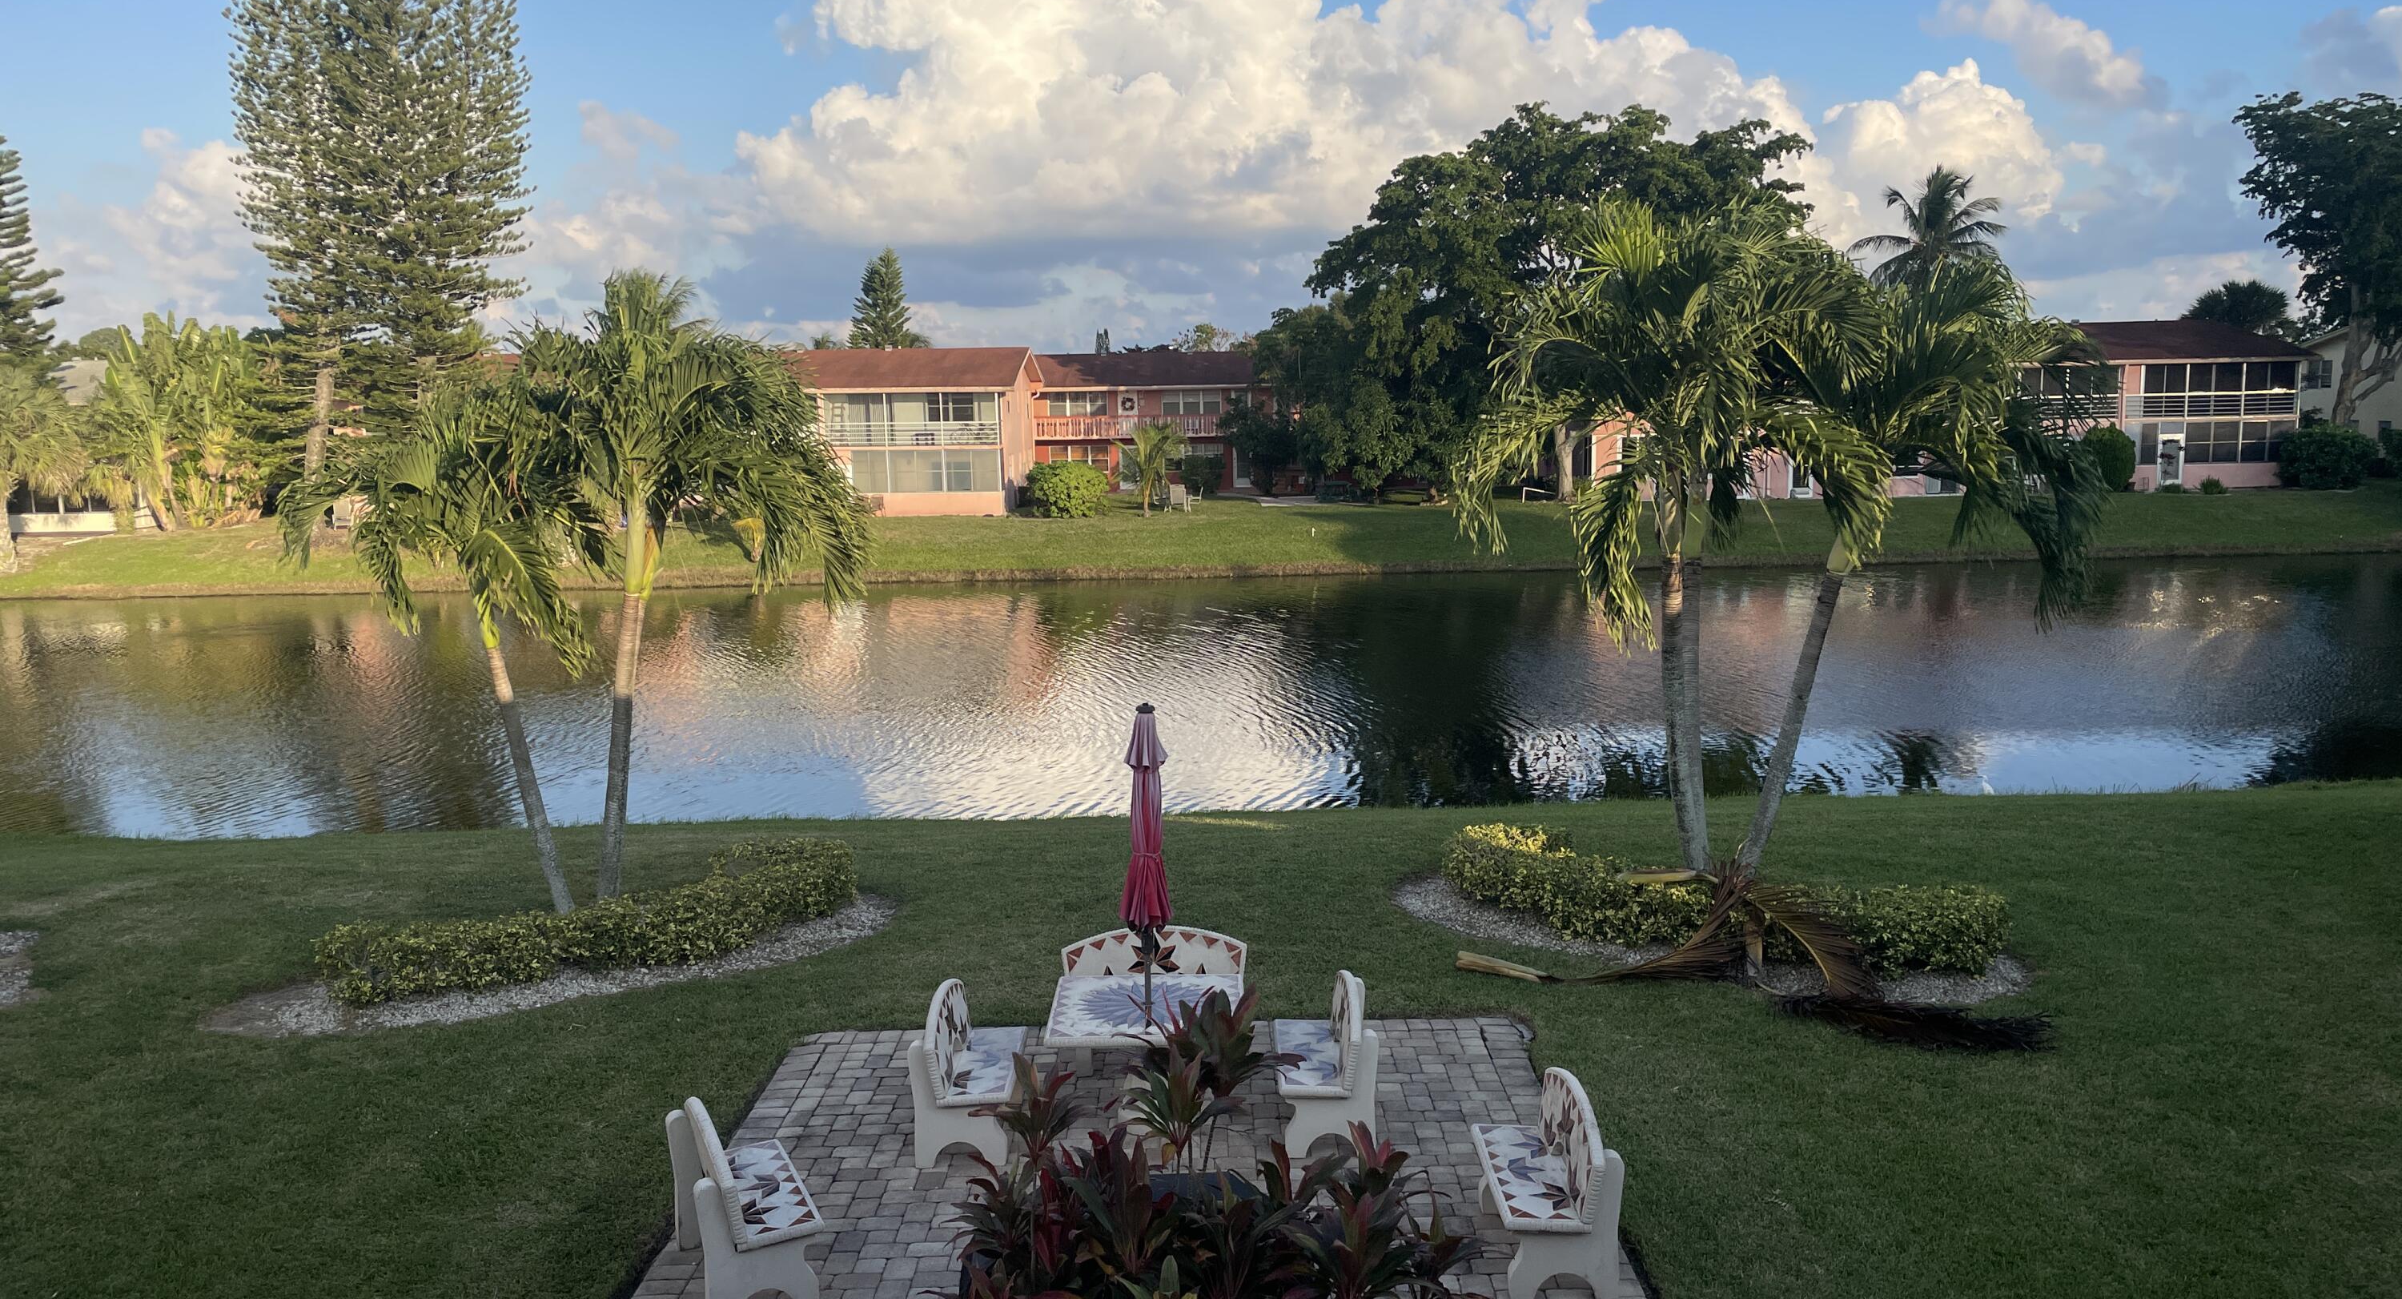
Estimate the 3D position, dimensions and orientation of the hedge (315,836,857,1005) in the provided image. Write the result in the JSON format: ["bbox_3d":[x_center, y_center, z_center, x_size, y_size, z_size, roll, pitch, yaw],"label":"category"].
[{"bbox_3d":[-4.615,2.132,14.390,4.400,0.460,1.750,-8,10,-41],"label":"hedge"}]

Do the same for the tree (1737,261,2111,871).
[{"bbox_3d":[5.949,-0.531,14.866,2.852,5.226,3.000,2,8,22],"label":"tree"}]

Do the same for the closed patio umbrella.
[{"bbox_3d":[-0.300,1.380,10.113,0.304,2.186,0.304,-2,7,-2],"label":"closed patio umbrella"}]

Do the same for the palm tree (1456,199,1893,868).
[{"bbox_3d":[3.893,-0.757,14.833,3.456,5.773,3.400,1,8,15],"label":"palm tree"}]

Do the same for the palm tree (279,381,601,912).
[{"bbox_3d":[-6.267,0.097,14.827,2.394,4.535,2.700,-4,8,-23],"label":"palm tree"}]

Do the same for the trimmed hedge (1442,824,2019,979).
[{"bbox_3d":[4.003,1.959,14.230,4.650,0.460,1.750,5,10,39],"label":"trimmed hedge"}]

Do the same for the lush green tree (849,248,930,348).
[{"bbox_3d":[-17.734,-16.009,103.772,5.010,13.788,5.010,-3,8,-9],"label":"lush green tree"}]

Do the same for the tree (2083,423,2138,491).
[{"bbox_3d":[37.625,-7.929,74.663,2.082,2.839,2.082,2,8,27],"label":"tree"}]

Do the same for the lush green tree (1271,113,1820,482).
[{"bbox_3d":[14.905,-15.063,78.737,23.084,16.941,19.000,0,8,11],"label":"lush green tree"}]

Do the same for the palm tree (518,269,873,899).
[{"bbox_3d":[-4.152,-0.385,14.869,2.810,5.386,3.000,-3,8,-15],"label":"palm tree"}]

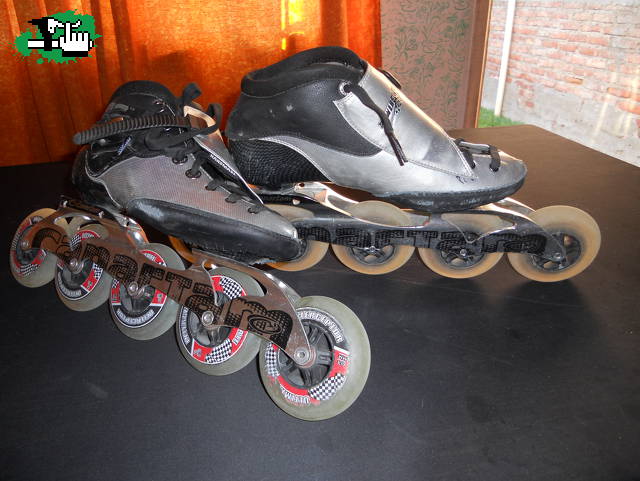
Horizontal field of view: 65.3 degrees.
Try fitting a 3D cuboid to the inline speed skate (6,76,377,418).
[{"bbox_3d":[-0.123,-0.026,0.429,0.418,0.227,0.110,14,-6,31],"label":"inline speed skate"}]

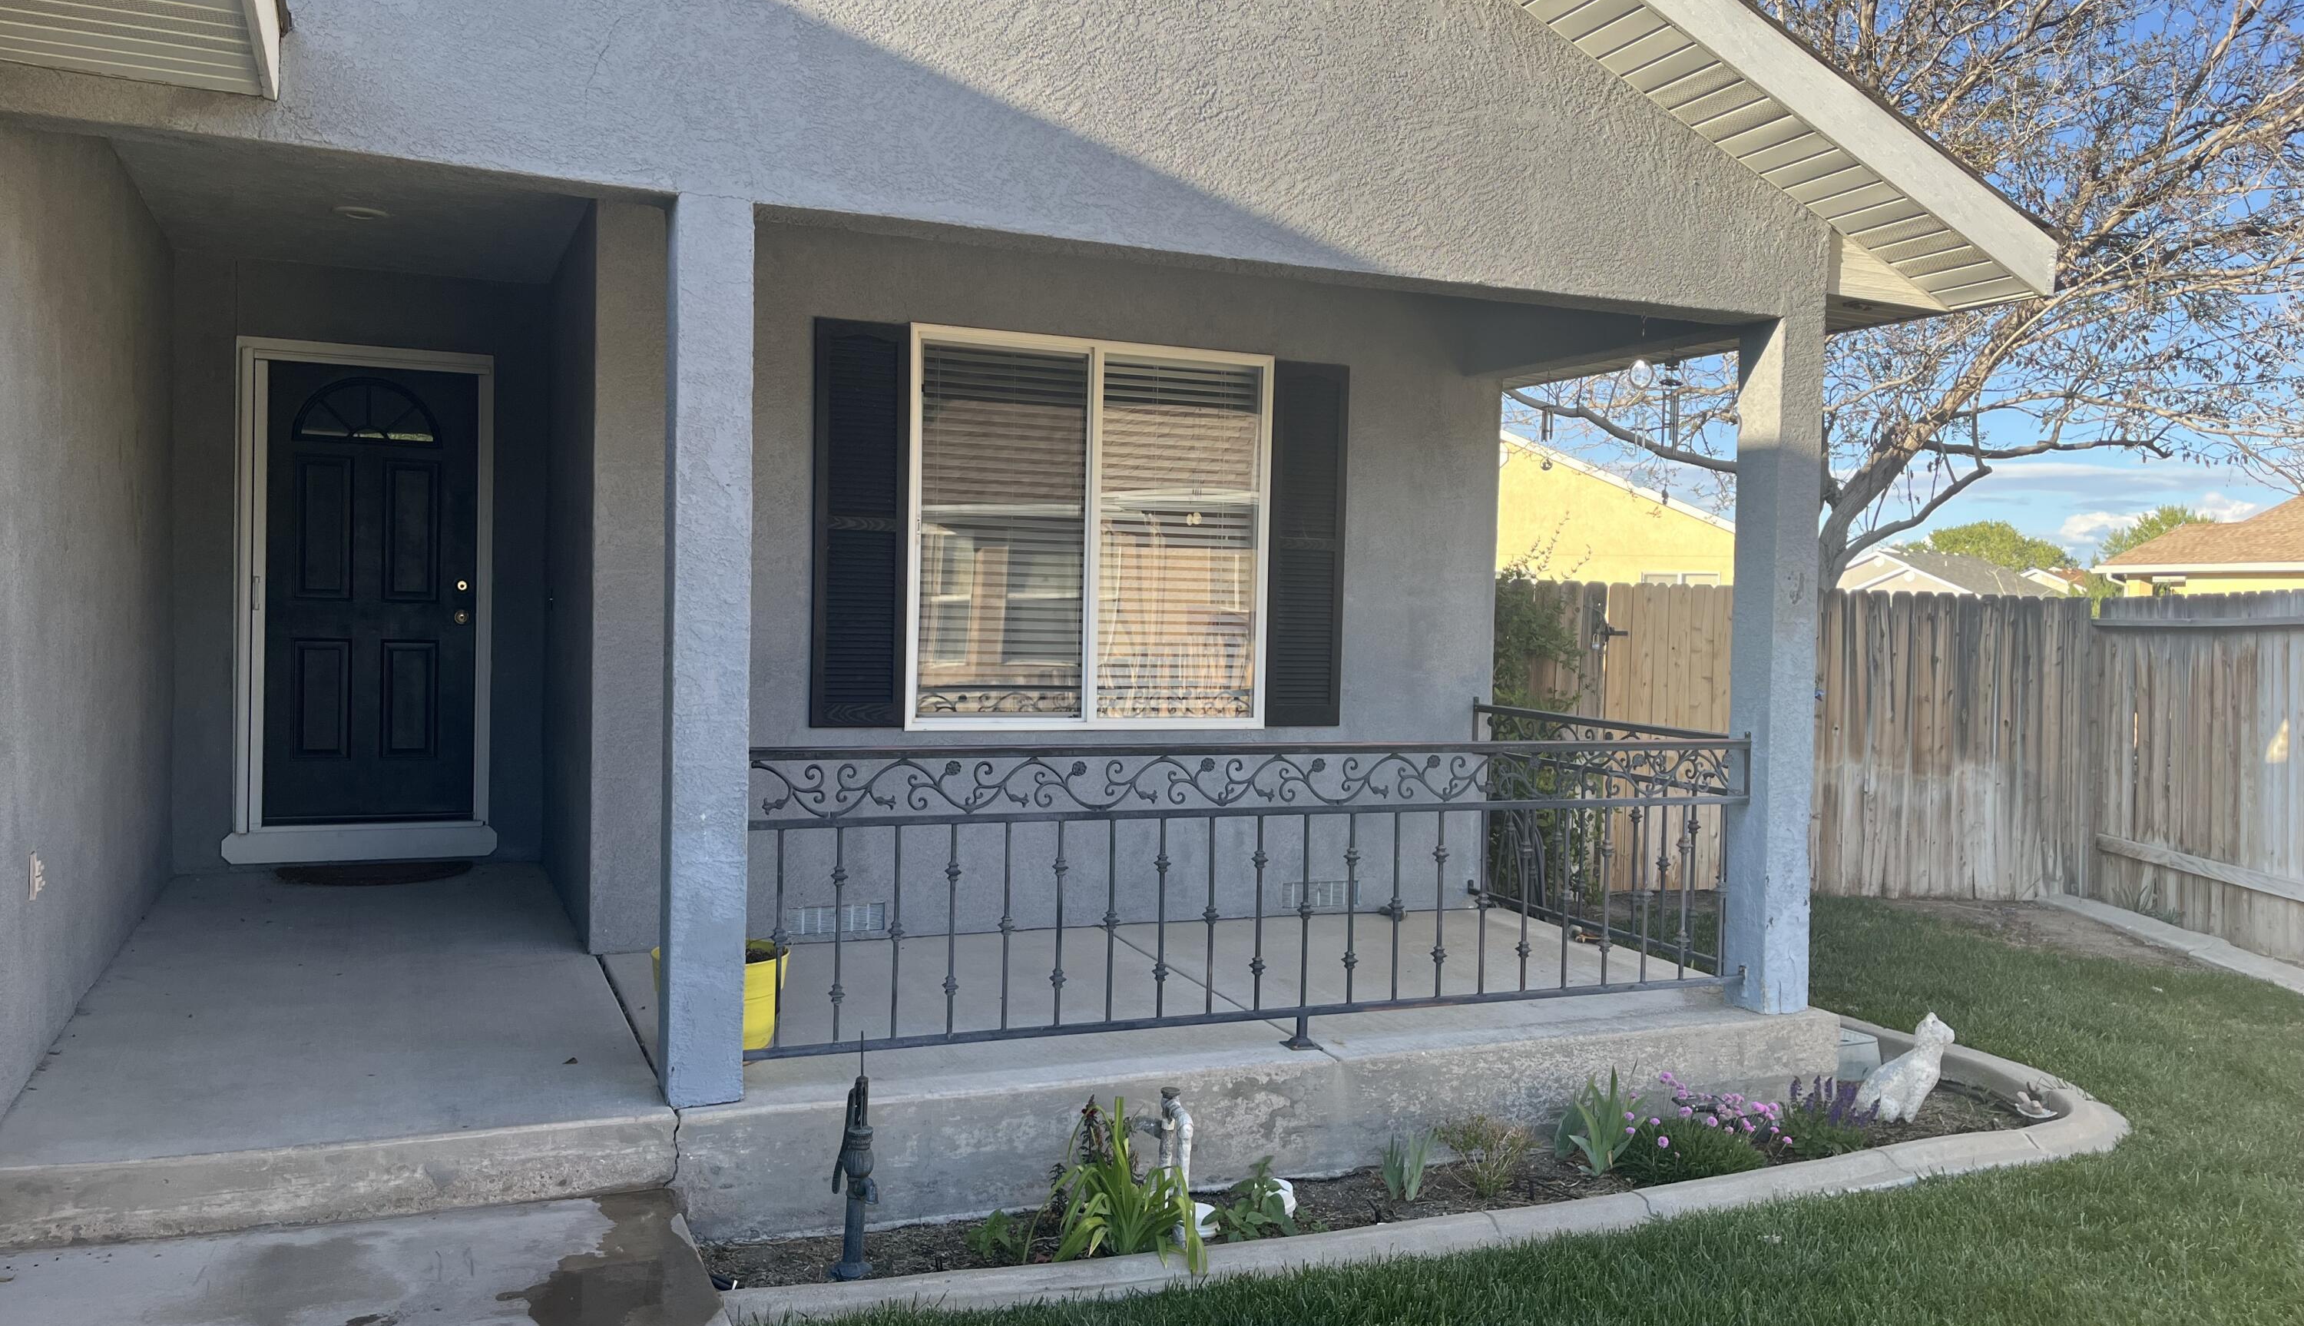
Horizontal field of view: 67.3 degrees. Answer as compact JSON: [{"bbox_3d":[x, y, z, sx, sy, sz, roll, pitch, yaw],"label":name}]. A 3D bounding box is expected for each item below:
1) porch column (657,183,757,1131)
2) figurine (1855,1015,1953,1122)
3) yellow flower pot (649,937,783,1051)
[{"bbox_3d":[-1.135,-0.025,4.405,0.186,2.257,0.201,1,1,-23],"label":"porch column"},{"bbox_3d":[2.468,1.327,5.669,0.310,0.360,0.180,2,1,33],"label":"figurine"},{"bbox_3d":[-1.240,0.956,4.966,0.375,0.270,0.375,1,1,-23],"label":"yellow flower pot"}]

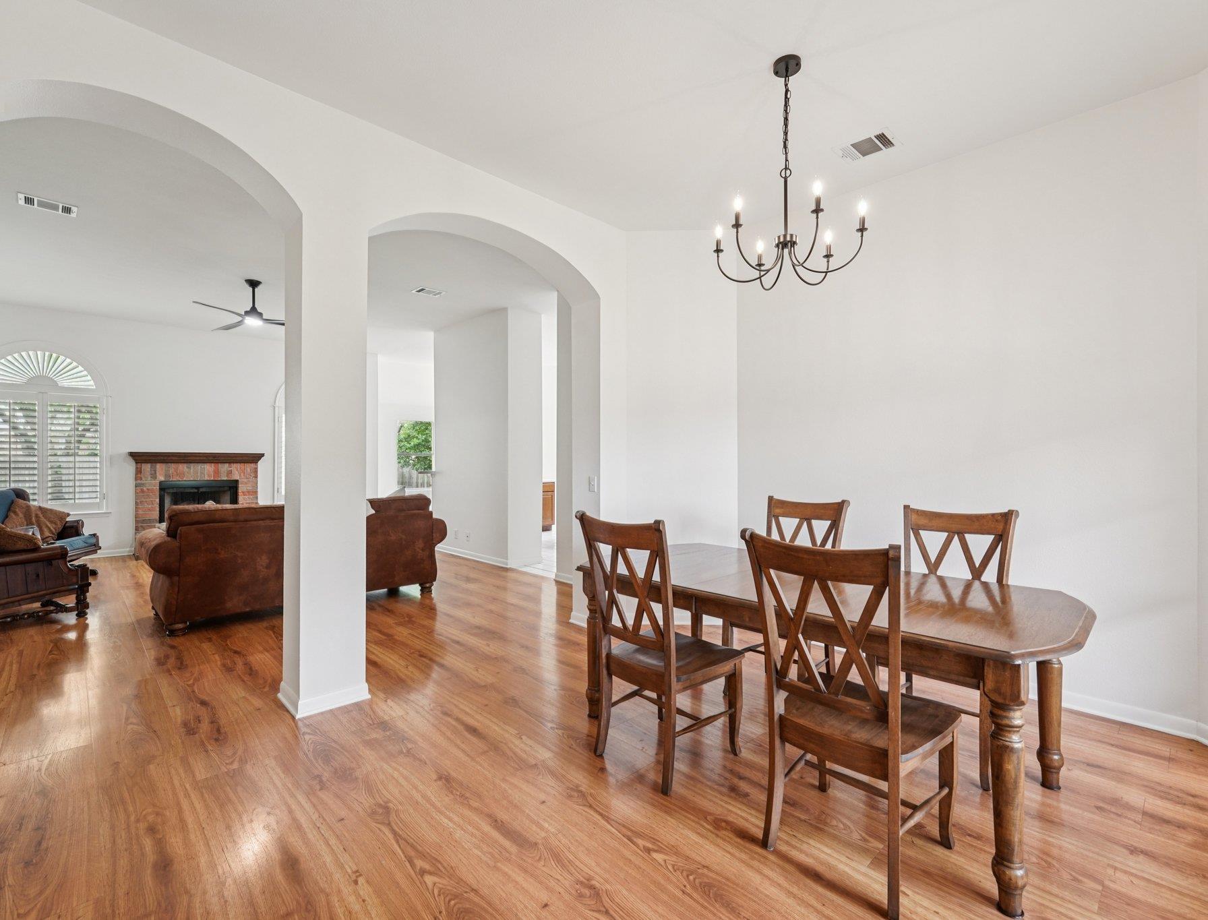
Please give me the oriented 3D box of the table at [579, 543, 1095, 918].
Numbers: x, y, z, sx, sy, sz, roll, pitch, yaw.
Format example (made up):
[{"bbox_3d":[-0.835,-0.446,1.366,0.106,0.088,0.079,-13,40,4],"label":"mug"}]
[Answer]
[{"bbox_3d":[0.845,0.889,2.375,1.953,0.743,1.008,0,0,45],"label":"table"}]

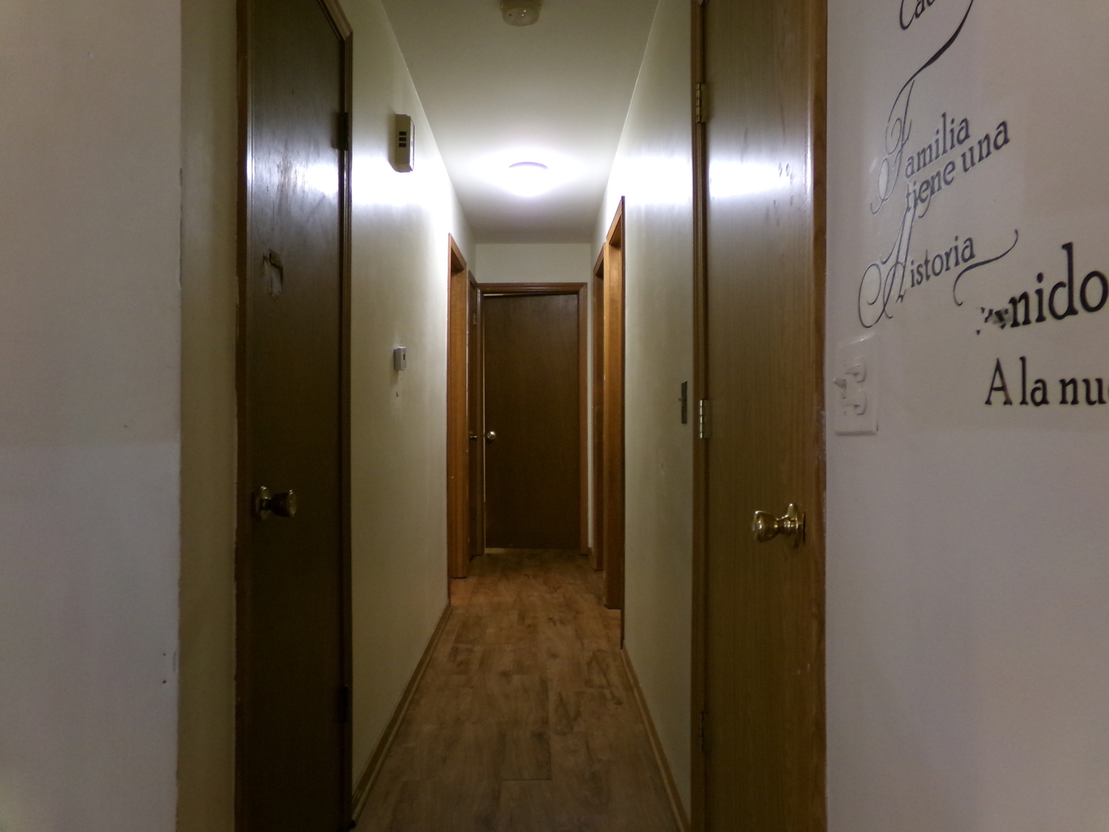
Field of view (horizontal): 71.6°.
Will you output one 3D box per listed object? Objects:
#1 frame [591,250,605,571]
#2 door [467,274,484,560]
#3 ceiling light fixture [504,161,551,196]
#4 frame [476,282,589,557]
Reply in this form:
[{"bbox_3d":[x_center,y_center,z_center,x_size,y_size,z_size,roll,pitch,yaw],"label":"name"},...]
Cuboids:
[{"bbox_3d":[0.345,0.029,5.017,0.130,2.120,0.855,0,0,-1],"label":"frame"},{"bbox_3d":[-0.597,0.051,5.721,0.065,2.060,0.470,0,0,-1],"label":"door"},{"bbox_3d":[-0.142,-1.278,4.165,0.255,0.110,0.255,0,0,-1],"label":"ceiling light fixture"},{"bbox_3d":[-0.176,0.026,6.028,0.866,2.120,0.120,0,0,-1],"label":"frame"}]

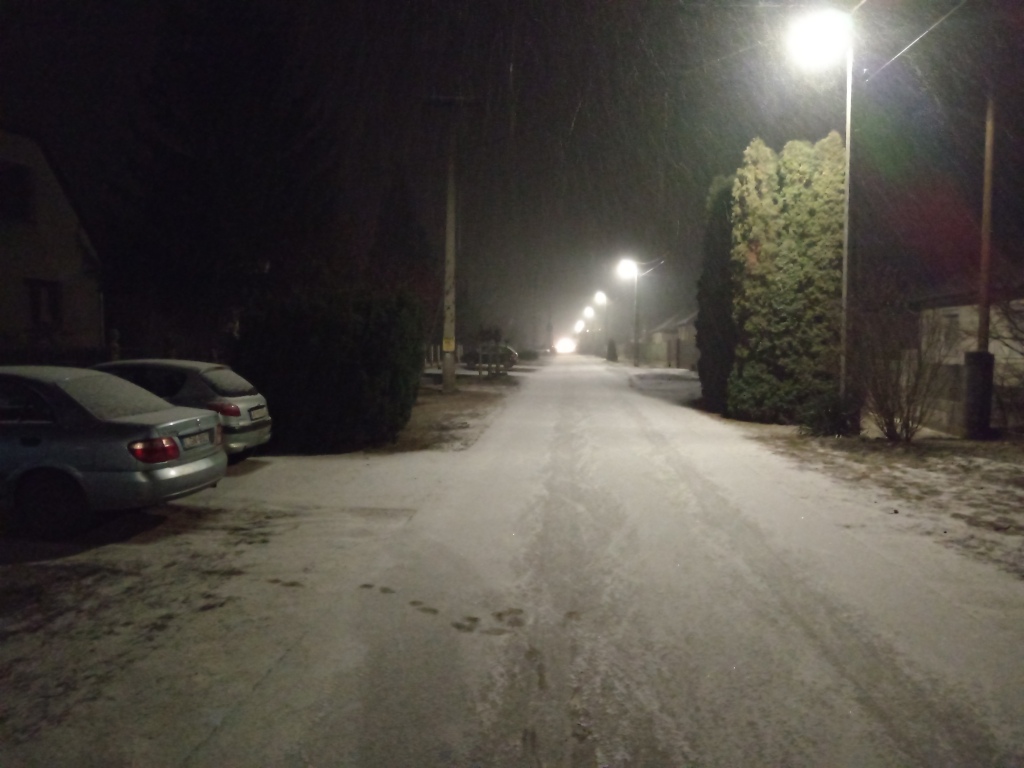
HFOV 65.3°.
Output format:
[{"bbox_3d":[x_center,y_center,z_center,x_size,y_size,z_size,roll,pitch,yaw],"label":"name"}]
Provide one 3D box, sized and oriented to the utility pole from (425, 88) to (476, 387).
[{"bbox_3d":[-2.150,-4.856,28.154,1.750,10.250,0.420,0,3,4],"label":"utility pole"}]

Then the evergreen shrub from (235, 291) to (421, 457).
[{"bbox_3d":[-2.937,-0.257,13.140,2.850,2.500,2.400,0,3,4],"label":"evergreen shrub"}]

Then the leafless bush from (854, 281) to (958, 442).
[{"bbox_3d":[6.759,-0.374,13.685,1.700,2.720,1.550,0,3,4],"label":"leafless bush"}]

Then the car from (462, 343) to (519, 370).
[{"bbox_3d":[-1.506,-1.846,55.962,4.000,1.570,1.700,0,3,4],"label":"car"}]

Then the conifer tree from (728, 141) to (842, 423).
[{"bbox_3d":[5.998,-2.298,17.451,2.450,6.200,2.300,0,3,4],"label":"conifer tree"}]

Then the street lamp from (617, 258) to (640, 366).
[{"bbox_3d":[9.111,-5.301,61.308,1.100,8.000,0.350,0,3,4],"label":"street lamp"}]

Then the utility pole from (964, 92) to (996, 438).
[{"bbox_3d":[8.184,-1.998,13.907,0.460,5.950,0.450,0,3,4],"label":"utility pole"}]

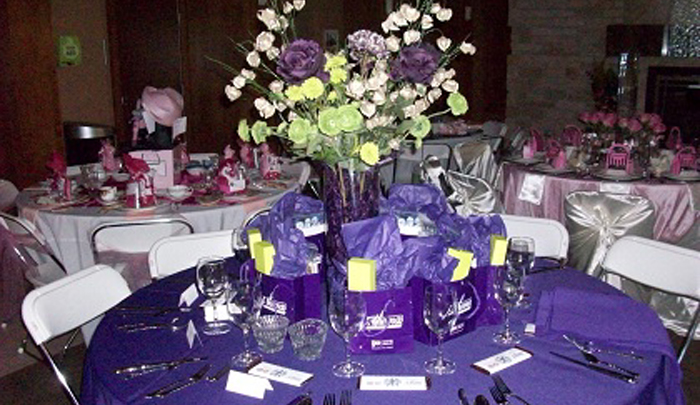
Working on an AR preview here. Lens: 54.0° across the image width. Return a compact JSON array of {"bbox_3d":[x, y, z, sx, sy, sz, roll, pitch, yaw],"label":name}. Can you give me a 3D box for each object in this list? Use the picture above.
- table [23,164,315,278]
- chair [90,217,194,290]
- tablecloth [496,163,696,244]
[{"bbox_3d":[-1.084,0.278,4.114,1.580,0.760,1.580,-1,12,0],"label":"table"},{"bbox_3d":[-0.936,0.423,3.256,0.450,0.780,0.480,-4,11,-14],"label":"chair"},{"bbox_3d":[1.813,0.124,4.575,1.580,0.750,1.580,-1,12,0],"label":"tablecloth"}]

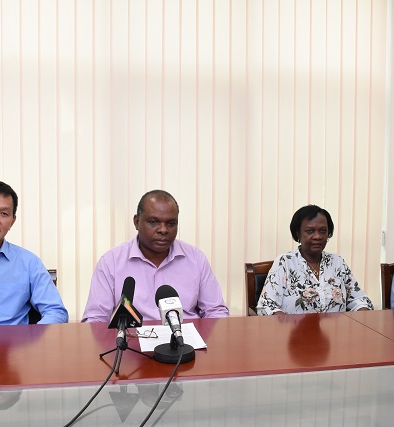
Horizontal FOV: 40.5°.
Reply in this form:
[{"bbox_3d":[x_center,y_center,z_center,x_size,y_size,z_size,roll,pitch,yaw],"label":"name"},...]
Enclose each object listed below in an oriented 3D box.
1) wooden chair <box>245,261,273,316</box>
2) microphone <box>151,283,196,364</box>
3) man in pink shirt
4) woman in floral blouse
[{"bbox_3d":[0.536,0.681,2.326,0.540,0.900,0.580,0,4,-10],"label":"wooden chair"},{"bbox_3d":[-0.069,0.324,1.633,0.125,0.190,0.210,0,4,-12],"label":"microphone"},{"bbox_3d":[-0.158,0.520,2.136,0.590,1.235,0.700,0,4,-7],"label":"man in pink shirt"},{"bbox_3d":[0.517,0.546,2.278,0.510,1.175,0.680,0,4,-5],"label":"woman in floral blouse"}]

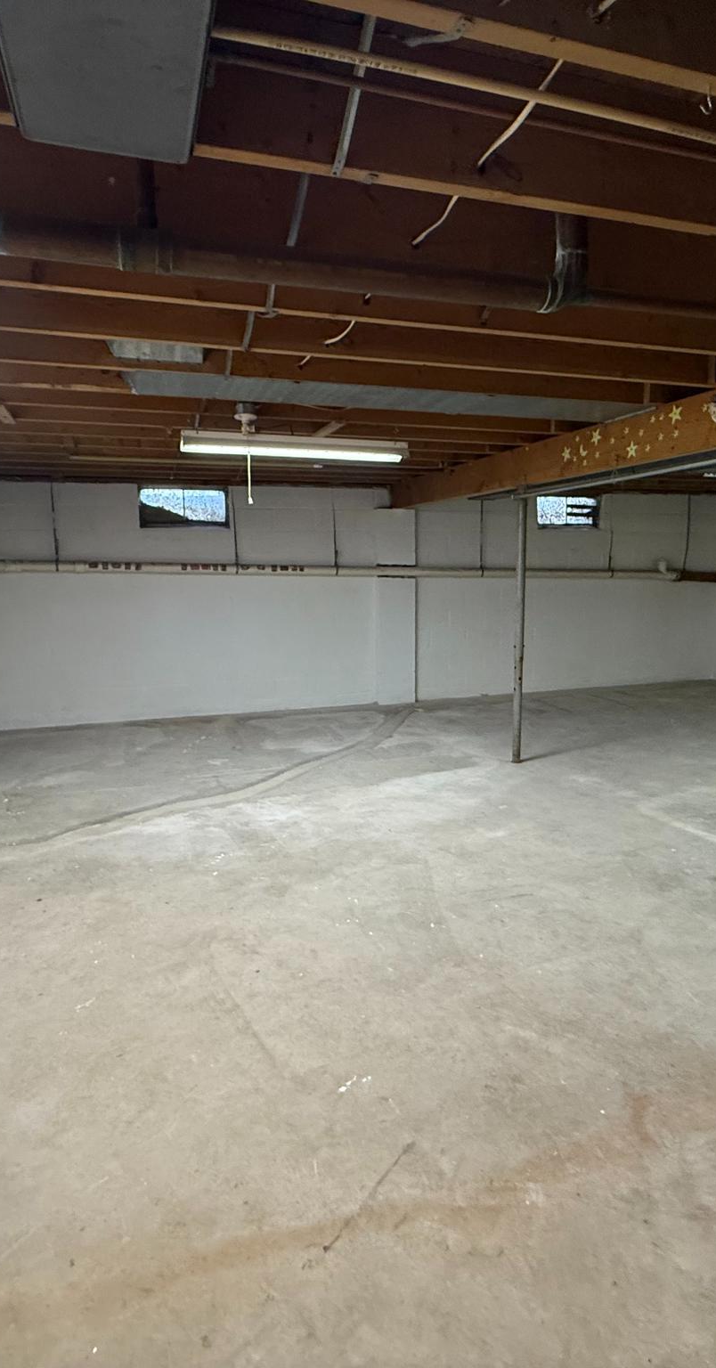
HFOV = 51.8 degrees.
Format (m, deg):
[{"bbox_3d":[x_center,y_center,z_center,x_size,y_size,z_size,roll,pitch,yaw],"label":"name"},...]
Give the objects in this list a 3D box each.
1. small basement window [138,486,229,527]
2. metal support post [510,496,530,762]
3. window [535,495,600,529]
[{"bbox_3d":[-1.555,-1.581,6.612,0.790,0.375,0.100,-3,9,-16],"label":"small basement window"},{"bbox_3d":[1.136,-0.369,5.158,0.068,1.879,0.068,-3,9,-16],"label":"metal support post"},{"bbox_3d":[2.178,-1.786,7.681,0.780,0.380,0.100,-3,9,-16],"label":"window"}]

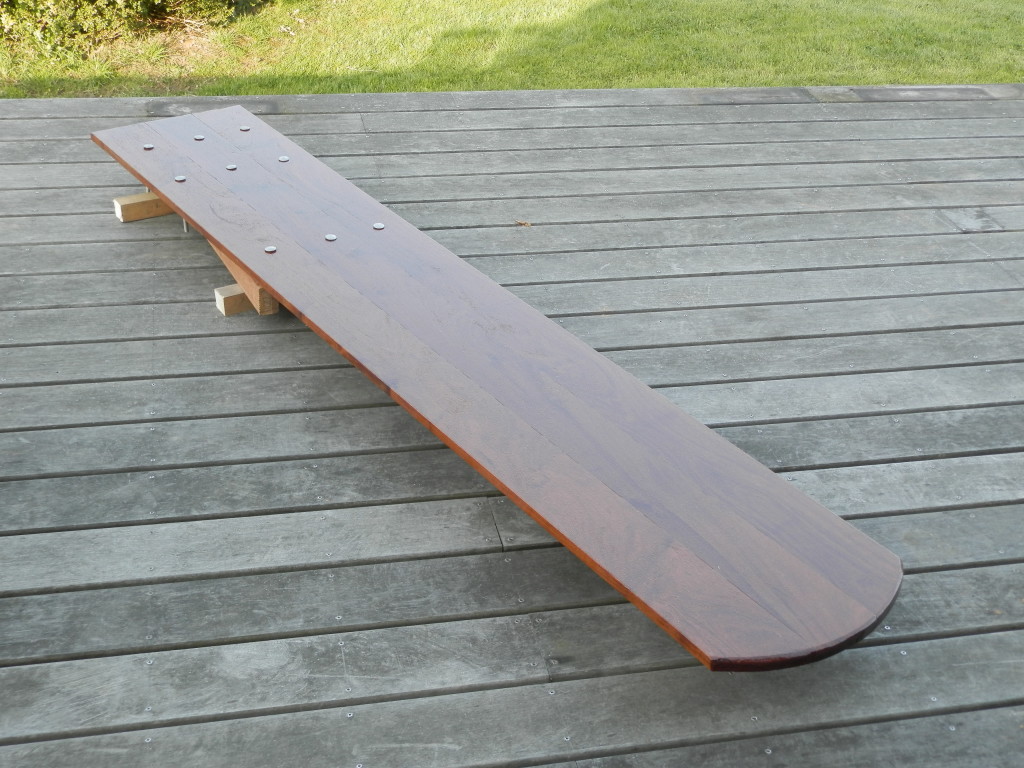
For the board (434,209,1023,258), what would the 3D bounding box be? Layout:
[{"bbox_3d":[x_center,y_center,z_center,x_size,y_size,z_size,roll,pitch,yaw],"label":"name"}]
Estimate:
[{"bbox_3d":[0.559,-0.381,3.476,1.521,0.030,0.142,-4,33,-12],"label":"board"}]

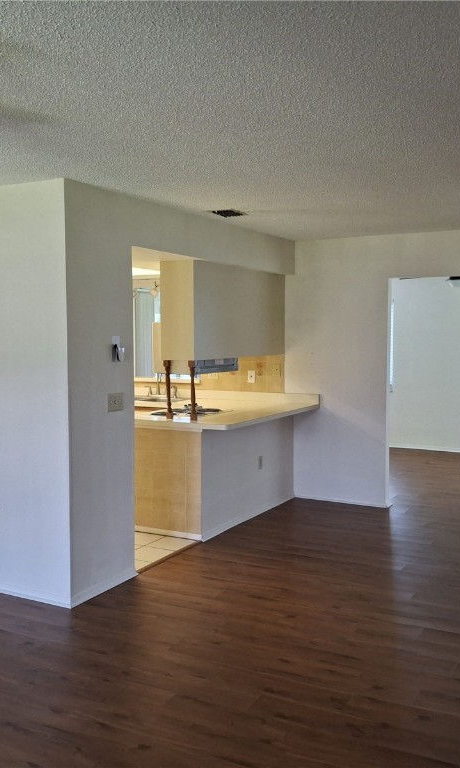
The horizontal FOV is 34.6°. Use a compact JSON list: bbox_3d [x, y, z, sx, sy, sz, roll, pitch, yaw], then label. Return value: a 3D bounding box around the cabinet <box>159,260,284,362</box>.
[{"bbox_3d":[0.000,-0.615,6.424,0.300,0.760,1.746,2,4,27],"label":"cabinet"}]

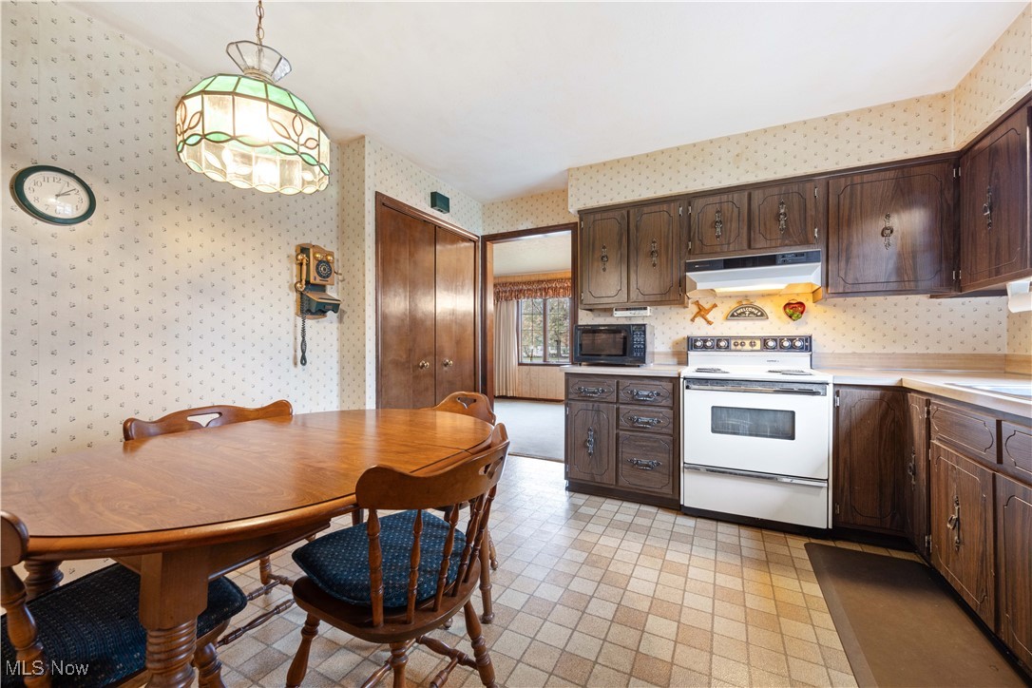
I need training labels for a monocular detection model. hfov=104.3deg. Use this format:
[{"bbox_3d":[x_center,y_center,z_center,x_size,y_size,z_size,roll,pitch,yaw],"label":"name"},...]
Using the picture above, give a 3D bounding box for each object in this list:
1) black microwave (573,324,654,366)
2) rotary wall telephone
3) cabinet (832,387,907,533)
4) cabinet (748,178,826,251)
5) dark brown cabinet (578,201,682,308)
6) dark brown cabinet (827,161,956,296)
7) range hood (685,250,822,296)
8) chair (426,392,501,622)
[{"bbox_3d":[0.761,0.012,3.088,0.523,0.302,0.380,0,1,28],"label":"black microwave"},{"bbox_3d":[-1.209,-0.247,2.469,0.175,0.730,0.280,0,1,28],"label":"rotary wall telephone"},{"bbox_3d":[1.996,0.607,2.375,0.302,0.805,0.610,0,1,28],"label":"cabinet"},{"bbox_3d":[1.758,-0.802,2.647,0.387,0.440,0.330,0,1,28],"label":"cabinet"},{"bbox_3d":[0.905,-0.648,3.093,0.765,0.760,0.330,0,1,28],"label":"dark brown cabinet"},{"bbox_3d":[2.182,-0.647,2.428,0.568,0.760,0.330,0,1,28],"label":"dark brown cabinet"},{"bbox_3d":[1.584,-0.459,2.740,0.760,0.230,0.335,0,1,28],"label":"range hood"},{"bbox_3d":[-0.349,0.674,1.923,0.515,0.830,0.530,0,1,28],"label":"chair"}]

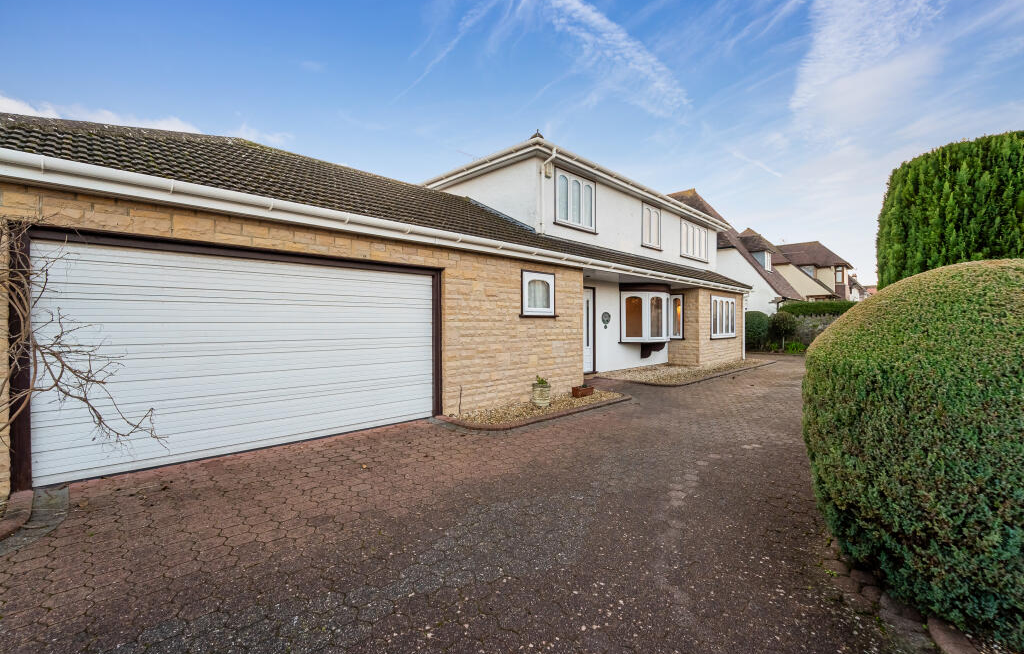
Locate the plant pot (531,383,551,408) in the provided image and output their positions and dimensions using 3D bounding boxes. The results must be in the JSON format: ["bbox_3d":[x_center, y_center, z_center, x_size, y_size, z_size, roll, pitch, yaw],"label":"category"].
[{"bbox_3d":[0.501,1.179,6.880,0.320,0.370,0.320,0,0,0],"label":"plant pot"}]

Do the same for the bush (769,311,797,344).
[{"bbox_3d":[13.662,0.101,20.100,1.180,1.740,1.180,0,0,0],"label":"bush"}]

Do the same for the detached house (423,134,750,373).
[{"bbox_3d":[2.524,-2.647,14.569,11.200,7.900,8.250,0,1,-42],"label":"detached house"}]

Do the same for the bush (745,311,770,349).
[{"bbox_3d":[12.188,0.187,19.900,1.280,1.900,1.280,0,0,0],"label":"bush"}]

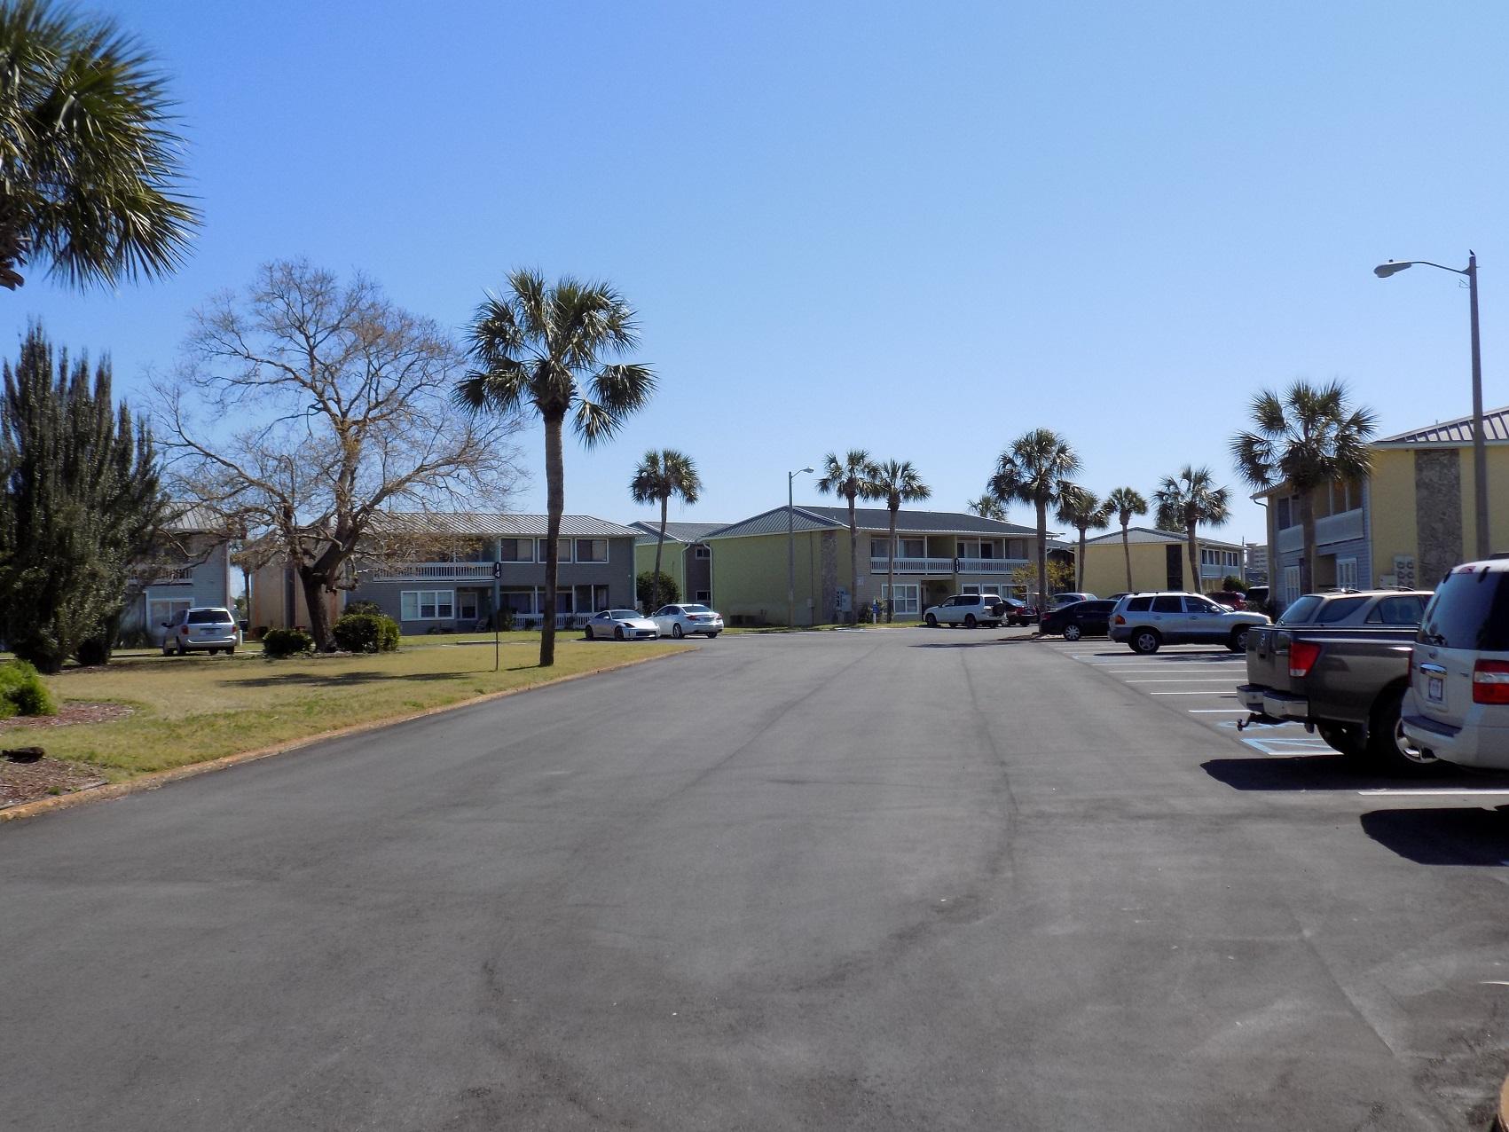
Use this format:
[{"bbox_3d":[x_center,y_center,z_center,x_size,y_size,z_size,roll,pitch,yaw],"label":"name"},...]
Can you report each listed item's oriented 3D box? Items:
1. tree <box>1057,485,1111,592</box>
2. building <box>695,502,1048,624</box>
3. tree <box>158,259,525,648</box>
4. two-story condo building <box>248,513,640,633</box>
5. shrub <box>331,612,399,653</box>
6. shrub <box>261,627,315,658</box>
[{"bbox_3d":[20.073,-0.789,80.119,3.245,8.225,3.245,-2,-2,14],"label":"tree"},{"bbox_3d":[8.562,-0.078,87.184,19.900,7.500,14.000,0,-2,-41],"label":"building"},{"bbox_3d":[-14.850,-4.052,47.000,13.100,14.200,12.500,-1,-1,0],"label":"tree"},{"bbox_3d":[-19.579,0.286,81.912,19.200,7.500,16.400,0,-2,-37],"label":"two-story condo building"},{"bbox_3d":[-14.116,2.357,47.422,2.400,1.500,2.200,-1,-2,-16],"label":"shrub"},{"bbox_3d":[-15.295,2.479,42.900,1.750,1.050,1.700,-1,-1,0],"label":"shrub"}]

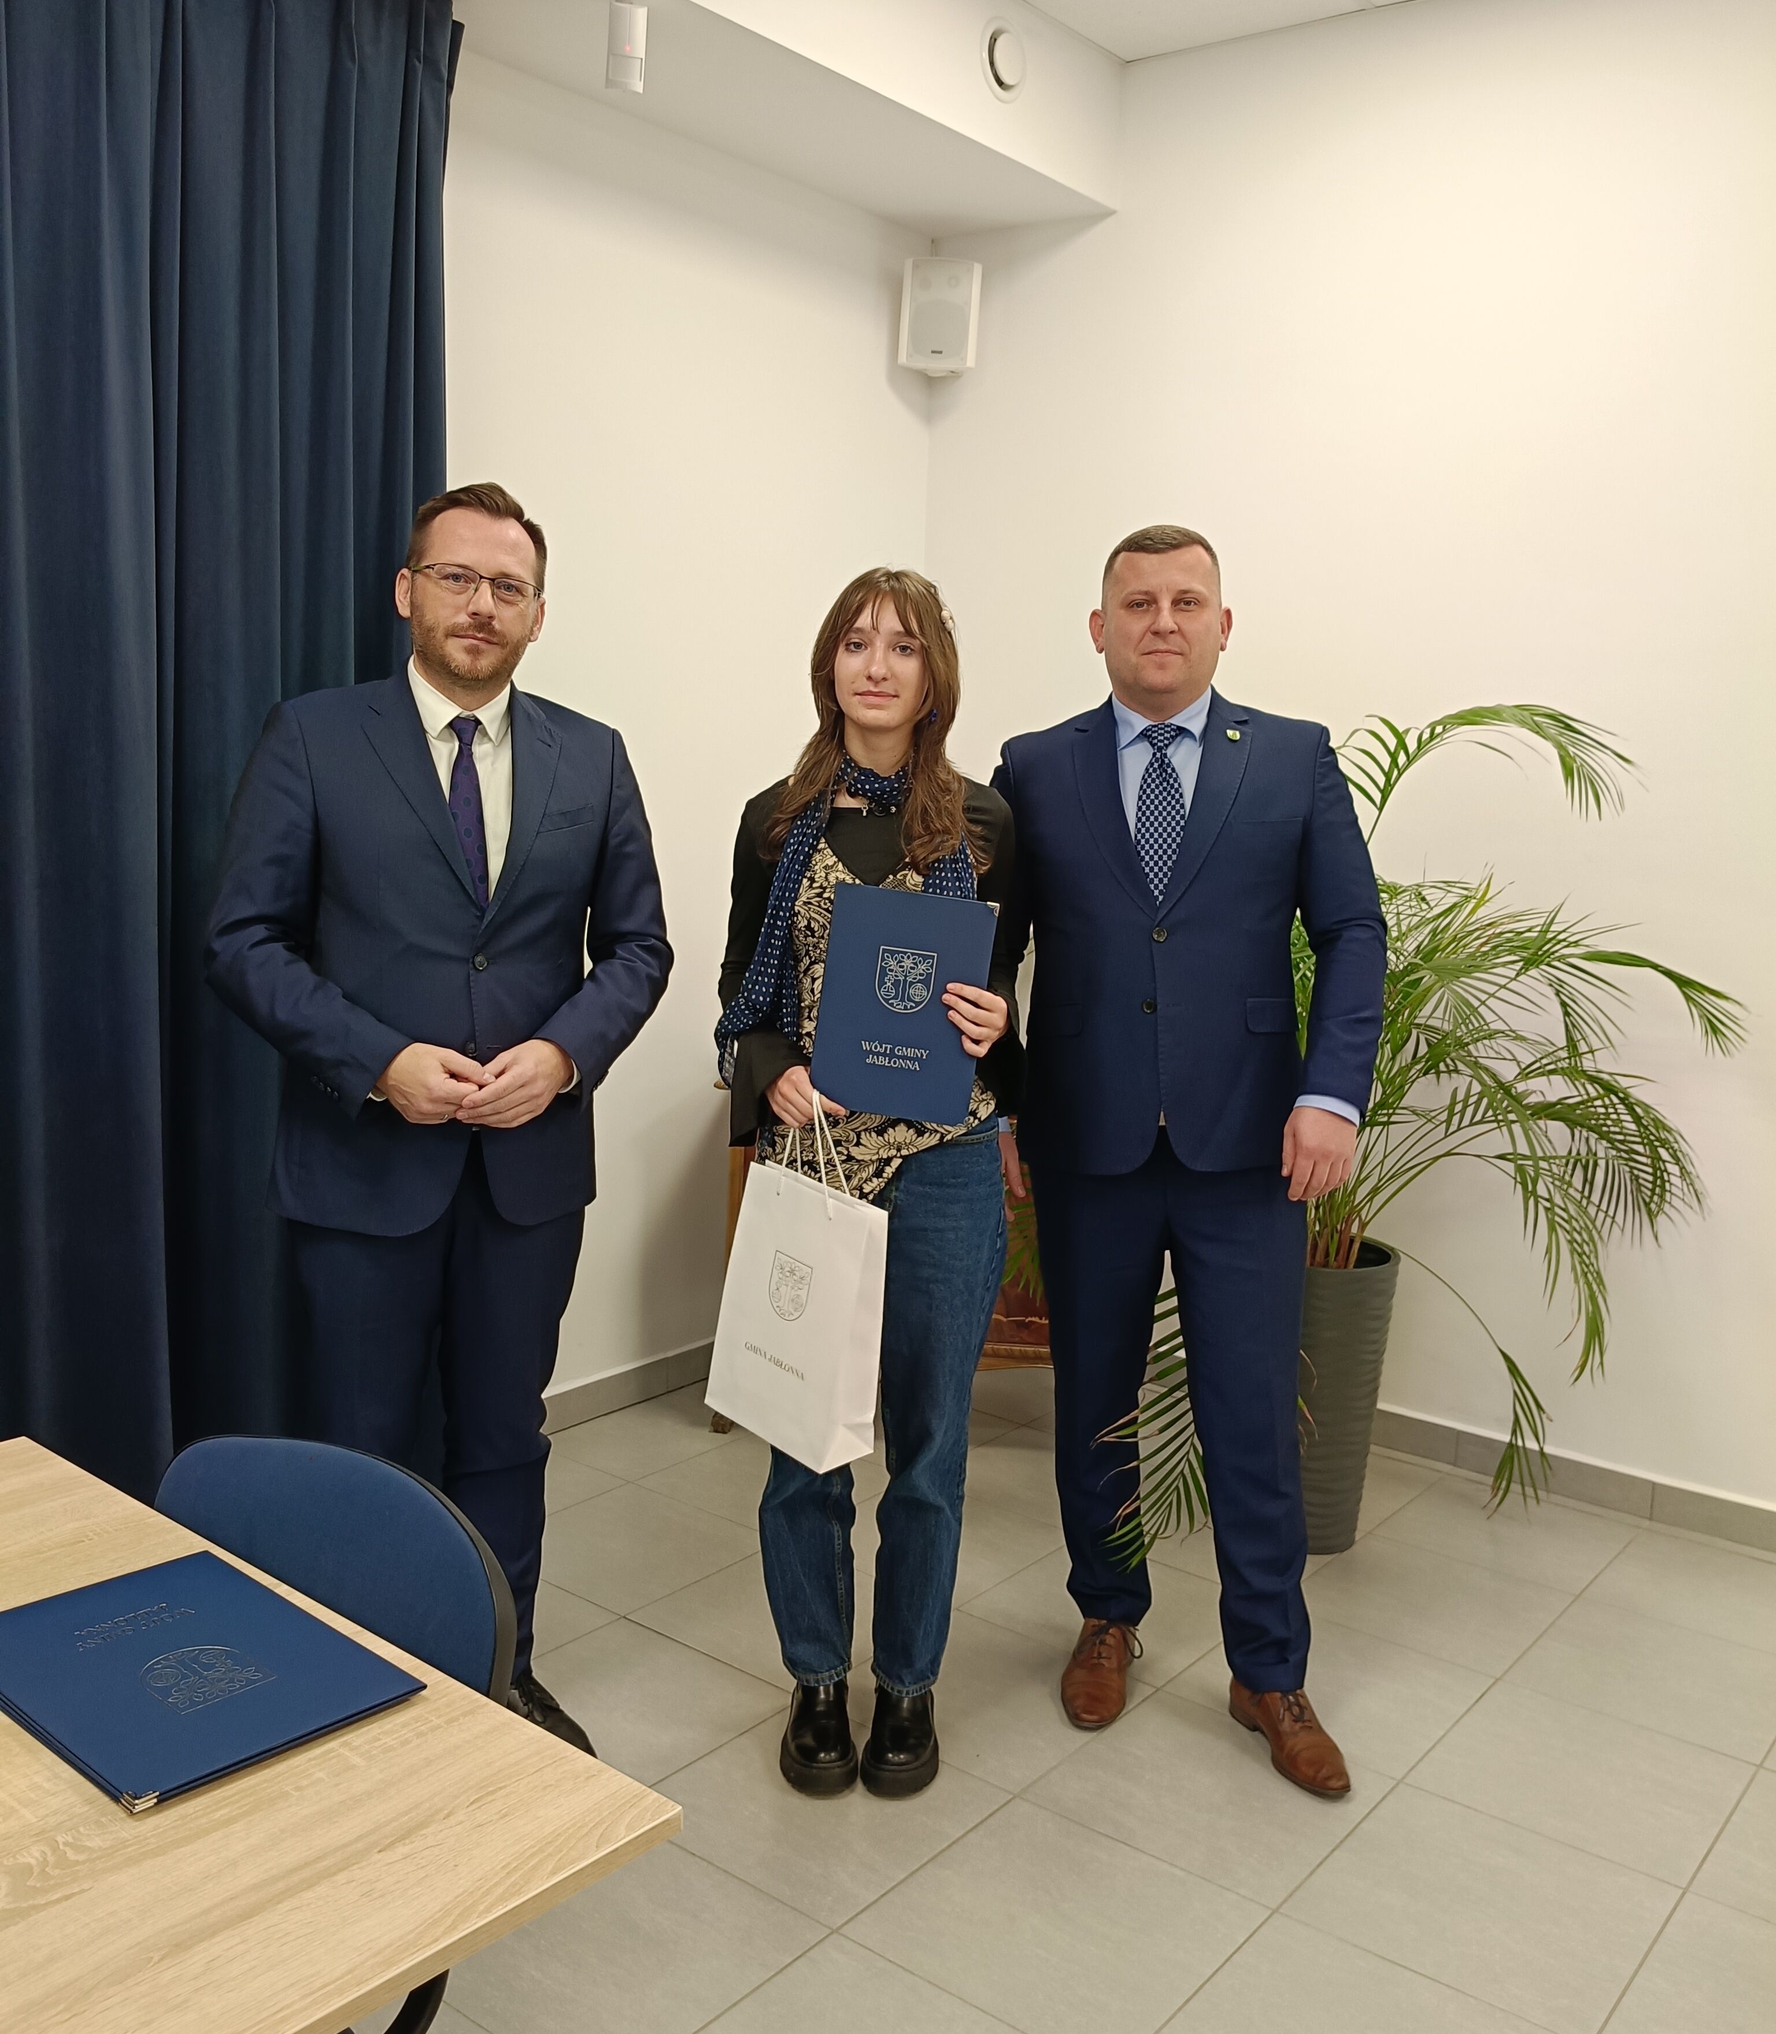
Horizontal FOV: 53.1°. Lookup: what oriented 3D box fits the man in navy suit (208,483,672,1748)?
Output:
[{"bbox_3d":[-0.641,0.162,2.577,0.640,1.810,0.440,-2,8,-25],"label":"man in navy suit"}]

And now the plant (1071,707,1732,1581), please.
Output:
[{"bbox_3d":[0.888,0.226,3.275,1.200,1.600,1.100,2,8,0],"label":"plant"}]

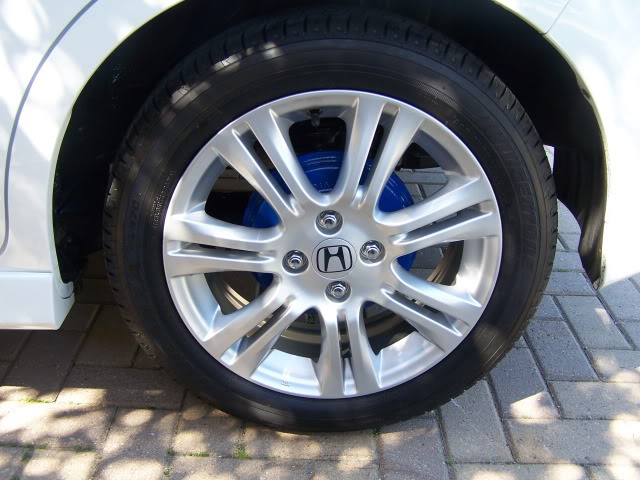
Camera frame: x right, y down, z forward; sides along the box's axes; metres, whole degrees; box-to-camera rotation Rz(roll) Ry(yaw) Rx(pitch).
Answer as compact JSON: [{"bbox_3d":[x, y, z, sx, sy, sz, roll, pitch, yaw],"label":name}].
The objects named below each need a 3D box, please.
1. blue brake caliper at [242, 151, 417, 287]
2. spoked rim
[{"bbox_3d":[0.016,-0.004,0.967,0.243,0.235,0.065,0,24,-3],"label":"blue brake caliper"},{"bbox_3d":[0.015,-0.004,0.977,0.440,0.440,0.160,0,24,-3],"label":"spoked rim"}]

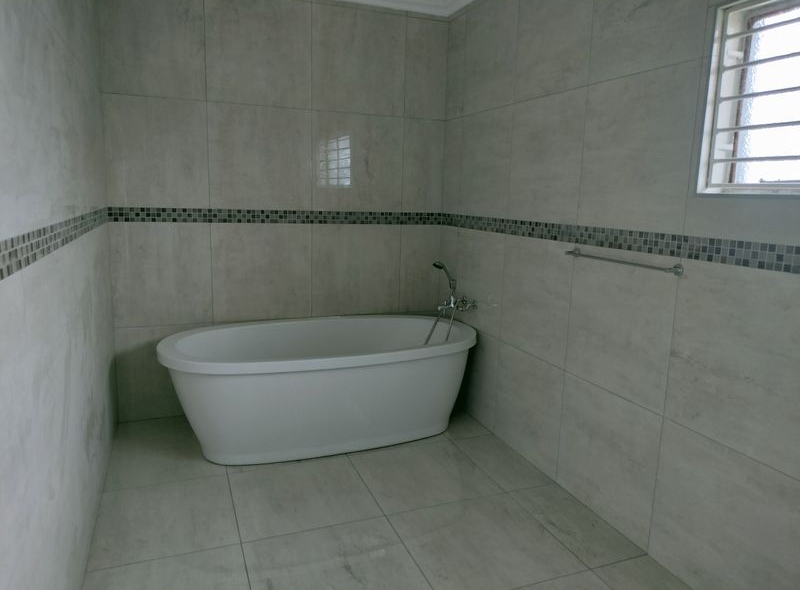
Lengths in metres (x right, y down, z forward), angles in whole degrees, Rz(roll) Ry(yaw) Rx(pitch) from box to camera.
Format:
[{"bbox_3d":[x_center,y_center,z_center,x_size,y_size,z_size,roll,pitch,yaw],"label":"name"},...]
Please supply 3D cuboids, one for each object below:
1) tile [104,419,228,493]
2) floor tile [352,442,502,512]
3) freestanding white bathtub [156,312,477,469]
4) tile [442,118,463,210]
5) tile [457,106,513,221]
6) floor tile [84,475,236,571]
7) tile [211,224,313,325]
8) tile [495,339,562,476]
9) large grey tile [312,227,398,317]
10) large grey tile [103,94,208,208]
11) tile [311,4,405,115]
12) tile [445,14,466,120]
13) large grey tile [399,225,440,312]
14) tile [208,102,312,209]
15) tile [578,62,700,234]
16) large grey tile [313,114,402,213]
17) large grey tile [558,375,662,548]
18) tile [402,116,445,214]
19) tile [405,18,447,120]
[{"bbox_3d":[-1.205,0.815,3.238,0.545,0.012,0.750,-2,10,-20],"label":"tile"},{"bbox_3d":[0.113,0.879,3.058,0.600,0.012,0.605,-2,10,-20],"label":"floor tile"},{"bbox_3d":[-0.401,0.495,3.491,1.740,0.585,0.910,-3,10,-25],"label":"freestanding white bathtub"},{"bbox_3d":[0.336,-0.821,3.967,0.013,0.599,0.223,-2,10,-20],"label":"tile"},{"bbox_3d":[0.486,-0.749,3.573,0.010,0.599,0.602,-2,10,-20],"label":"tile"},{"bbox_3d":[-0.974,0.926,2.604,0.529,0.010,0.603,-2,10,-22],"label":"floor tile"},{"bbox_3d":[-0.827,-0.137,3.767,0.598,0.588,0.012,-2,10,-22],"label":"tile"},{"bbox_3d":[0.657,0.584,3.216,0.013,0.561,0.614,-2,10,-20],"label":"tile"},{"bbox_3d":[-0.274,-0.161,3.992,0.598,0.588,0.012,-2,10,-22],"label":"large grey tile"},{"bbox_3d":[-1.335,-0.774,3.443,0.535,0.595,0.012,-2,10,-22],"label":"large grey tile"},{"bbox_3d":[-0.242,-1.407,3.781,0.598,0.596,0.012,-2,10,-22],"label":"tile"},{"bbox_3d":[0.353,-1.410,3.886,0.012,0.596,0.242,-2,10,-20],"label":"tile"},{"bbox_3d":[0.140,-0.166,4.137,0.282,0.594,0.010,-2,10,-20],"label":"large grey tile"},{"bbox_3d":[-0.815,-0.802,3.672,0.593,0.599,0.013,-2,10,-20],"label":"tile"},{"bbox_3d":[0.900,-0.552,2.442,0.013,0.599,0.614,-2,10,-20],"label":"tile"},{"bbox_3d":[-0.257,-0.820,3.880,0.598,0.595,0.012,-2,10,-22],"label":"large grey tile"},{"bbox_3d":[0.873,0.682,2.657,0.010,0.558,0.614,-2,10,-20],"label":"large grey tile"},{"bbox_3d":[0.154,-0.835,4.025,0.286,0.599,0.013,-2,10,-20],"label":"tile"},{"bbox_3d":[0.170,-1.421,3.928,0.286,0.591,0.013,-2,10,-20],"label":"tile"}]

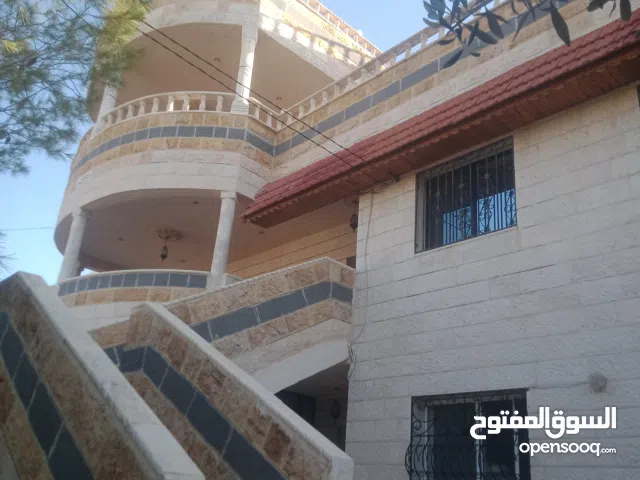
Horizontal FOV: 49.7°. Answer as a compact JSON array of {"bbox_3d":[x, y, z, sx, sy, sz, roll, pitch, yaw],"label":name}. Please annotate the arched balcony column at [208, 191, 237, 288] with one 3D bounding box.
[{"bbox_3d":[-1.693,0.028,12.087,0.290,1.782,0.290,5,-21,-1],"label":"arched balcony column"}]

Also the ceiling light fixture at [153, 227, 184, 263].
[{"bbox_3d":[-3.316,0.182,14.886,0.630,0.661,0.630,21,-26,-37],"label":"ceiling light fixture"}]

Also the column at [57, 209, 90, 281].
[{"bbox_3d":[-4.803,0.210,13.427,0.280,1.607,0.280,21,-26,-37],"label":"column"}]

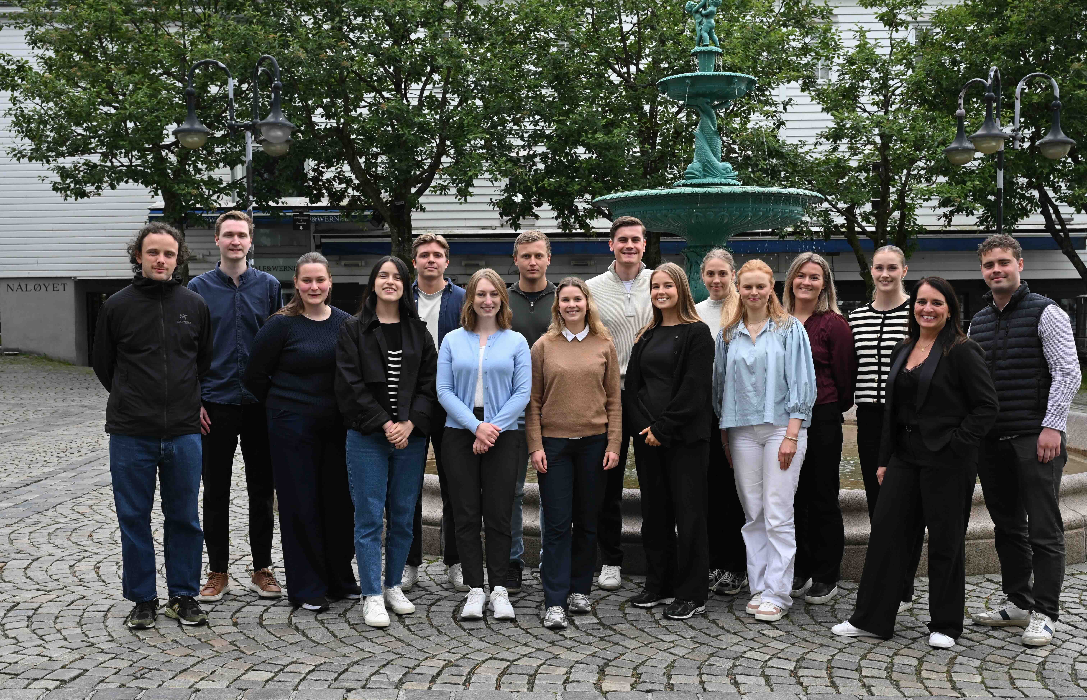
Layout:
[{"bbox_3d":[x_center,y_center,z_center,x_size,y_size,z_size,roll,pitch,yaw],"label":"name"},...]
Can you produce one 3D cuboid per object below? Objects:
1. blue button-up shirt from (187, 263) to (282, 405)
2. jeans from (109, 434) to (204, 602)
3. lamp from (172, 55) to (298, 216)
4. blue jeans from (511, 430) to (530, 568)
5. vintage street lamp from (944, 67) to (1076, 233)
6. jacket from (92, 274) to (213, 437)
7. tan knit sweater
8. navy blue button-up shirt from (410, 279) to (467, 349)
[{"bbox_3d":[-1.563,-0.079,5.800,0.490,0.715,0.300,-2,4,-15],"label":"blue button-up shirt"},{"bbox_3d":[-1.835,0.748,5.430,0.420,0.890,0.310,-1,2,-24],"label":"jeans"},{"bbox_3d":[-3.760,-1.270,13.970,1.480,4.500,1.600,0,2,0],"label":"lamp"},{"bbox_3d":[-0.053,0.739,5.980,0.400,0.785,0.270,-1,3,0],"label":"blue jeans"},{"bbox_3d":[5.518,-1.348,13.977,1.660,4.113,1.500,2,4,33],"label":"vintage street lamp"},{"bbox_3d":[-1.827,0.024,5.360,0.540,0.751,0.320,-2,4,-22],"label":"jacket"},{"bbox_3d":[0.147,0.208,5.500,0.455,0.585,0.290,0,2,-2],"label":"tan knit sweater"},{"bbox_3d":[-0.588,-0.011,6.000,0.471,0.722,0.290,-1,3,-5],"label":"navy blue button-up shirt"}]

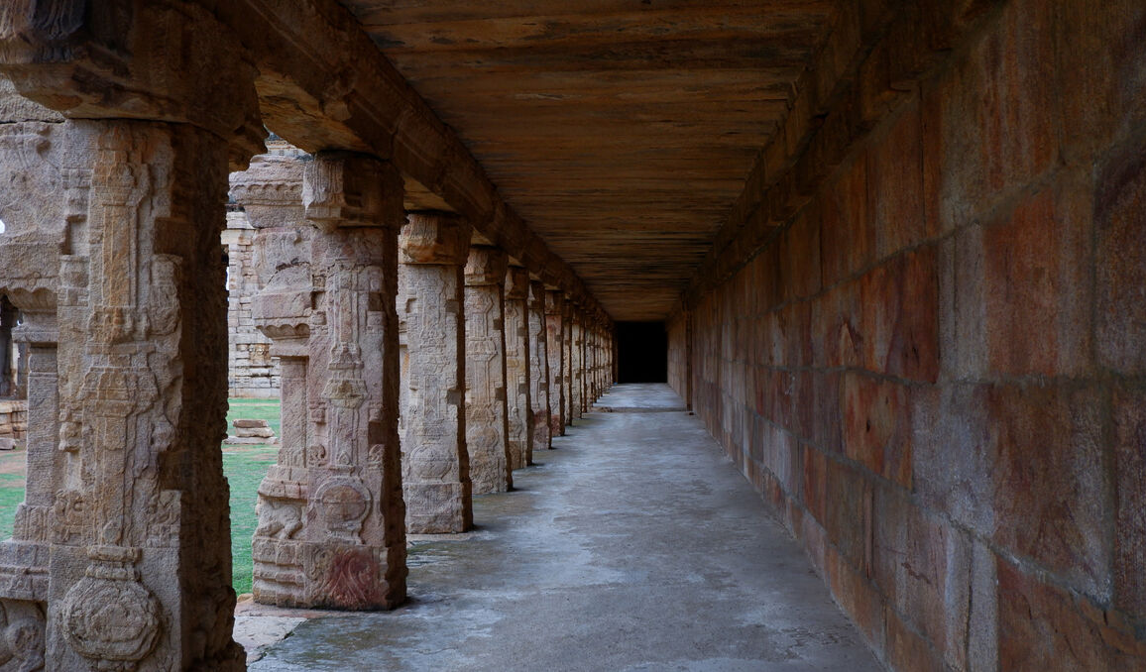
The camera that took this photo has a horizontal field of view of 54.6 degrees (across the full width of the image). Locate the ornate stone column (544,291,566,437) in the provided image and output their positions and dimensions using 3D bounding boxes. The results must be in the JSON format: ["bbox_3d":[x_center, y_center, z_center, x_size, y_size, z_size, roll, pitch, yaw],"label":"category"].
[{"bbox_3d":[-0.473,0.512,20.860,0.600,2.720,0.550,0,-1,4],"label":"ornate stone column"}]

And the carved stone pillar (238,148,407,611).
[{"bbox_3d":[-1.519,0.283,6.997,0.870,2.720,0.550,0,-1,4],"label":"carved stone pillar"}]

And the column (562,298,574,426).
[{"bbox_3d":[-0.291,0.558,23.635,0.600,2.720,0.550,0,-1,4],"label":"column"}]

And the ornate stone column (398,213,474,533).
[{"bbox_3d":[-1.202,0.329,9.763,0.600,2.720,0.550,0,-1,4],"label":"ornate stone column"}]

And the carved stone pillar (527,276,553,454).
[{"bbox_3d":[-0.655,0.467,18.086,0.600,2.720,0.550,0,-1,4],"label":"carved stone pillar"}]

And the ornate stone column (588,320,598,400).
[{"bbox_3d":[0.438,0.742,34.732,0.600,2.720,0.550,0,-1,4],"label":"ornate stone column"}]

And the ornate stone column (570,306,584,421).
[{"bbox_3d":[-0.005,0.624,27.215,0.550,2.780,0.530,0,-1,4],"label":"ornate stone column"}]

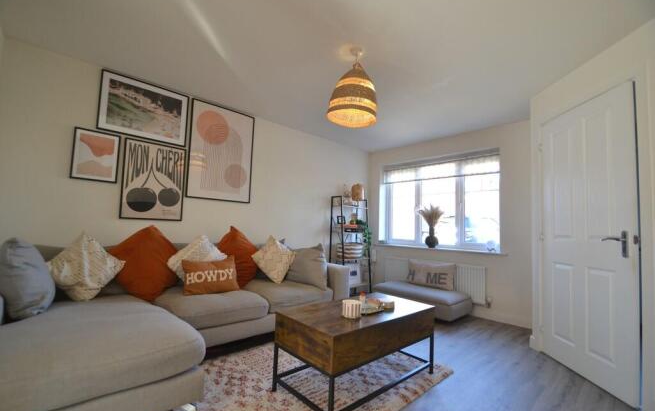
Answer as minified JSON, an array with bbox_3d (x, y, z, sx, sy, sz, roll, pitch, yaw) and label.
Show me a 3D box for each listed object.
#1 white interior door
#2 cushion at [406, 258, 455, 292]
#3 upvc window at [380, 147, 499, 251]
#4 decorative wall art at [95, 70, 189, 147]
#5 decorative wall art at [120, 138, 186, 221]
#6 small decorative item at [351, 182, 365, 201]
[{"bbox_3d":[1.855,0.250,2.000,0.045,1.980,0.740,2,-4,2],"label":"white interior door"},{"bbox_3d":[1.302,0.876,3.417,0.140,0.310,0.610,22,-16,-39],"label":"cushion"},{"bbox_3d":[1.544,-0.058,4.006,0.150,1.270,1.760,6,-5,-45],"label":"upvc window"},{"bbox_3d":[-1.688,-0.888,2.567,0.695,0.515,0.024,6,-5,-43],"label":"decorative wall art"},{"bbox_3d":[-1.656,-0.228,2.636,0.515,0.725,0.025,6,-5,-41],"label":"decorative wall art"},{"bbox_3d":[0.469,-0.201,4.229,0.190,0.260,0.190,7,-6,-42],"label":"small decorative item"}]

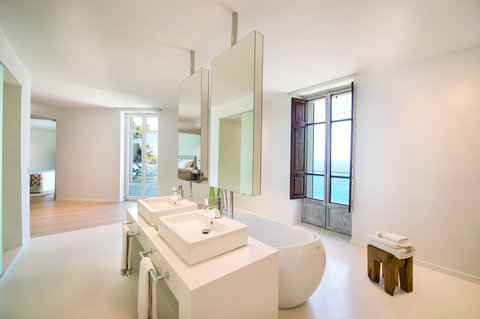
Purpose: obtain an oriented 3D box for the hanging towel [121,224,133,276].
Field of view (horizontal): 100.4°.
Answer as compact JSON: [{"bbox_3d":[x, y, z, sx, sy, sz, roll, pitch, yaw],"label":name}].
[{"bbox_3d":[-1.089,0.850,1.908,0.080,0.410,0.270,0,0,-38],"label":"hanging towel"}]

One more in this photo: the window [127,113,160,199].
[{"bbox_3d":[-3.162,-0.107,6.680,1.220,2.820,0.100,0,0,-4],"label":"window"}]

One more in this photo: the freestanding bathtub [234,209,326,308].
[{"bbox_3d":[0.155,1.030,2.275,0.790,0.600,1.640,0,0,-39],"label":"freestanding bathtub"}]

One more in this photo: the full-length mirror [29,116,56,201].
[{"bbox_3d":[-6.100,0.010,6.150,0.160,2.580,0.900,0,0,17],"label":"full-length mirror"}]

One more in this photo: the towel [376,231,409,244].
[{"bbox_3d":[1.653,0.843,2.171,0.140,0.050,0.230,0,0,-15],"label":"towel"}]

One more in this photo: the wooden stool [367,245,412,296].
[{"bbox_3d":[1.583,1.148,2.148,0.240,0.360,0.340,0,0,-11],"label":"wooden stool"}]

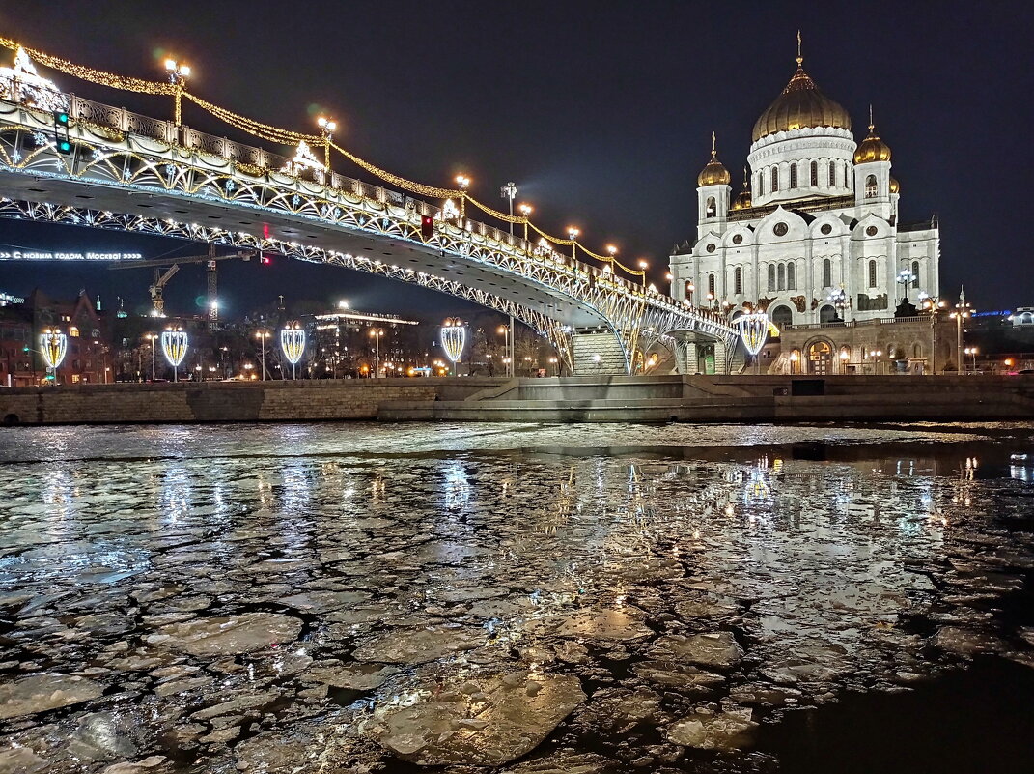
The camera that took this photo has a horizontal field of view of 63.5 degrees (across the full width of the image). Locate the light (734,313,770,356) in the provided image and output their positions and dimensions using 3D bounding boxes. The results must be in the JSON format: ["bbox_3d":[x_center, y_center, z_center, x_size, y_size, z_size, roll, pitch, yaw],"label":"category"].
[{"bbox_3d":[30.132,-6.614,106.000,3.500,5.200,3.400,-1,1,6],"label":"light"}]

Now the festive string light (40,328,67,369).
[{"bbox_3d":[-74.324,-5.884,134.000,3.800,6.100,3.700,-1,1,0],"label":"festive string light"}]

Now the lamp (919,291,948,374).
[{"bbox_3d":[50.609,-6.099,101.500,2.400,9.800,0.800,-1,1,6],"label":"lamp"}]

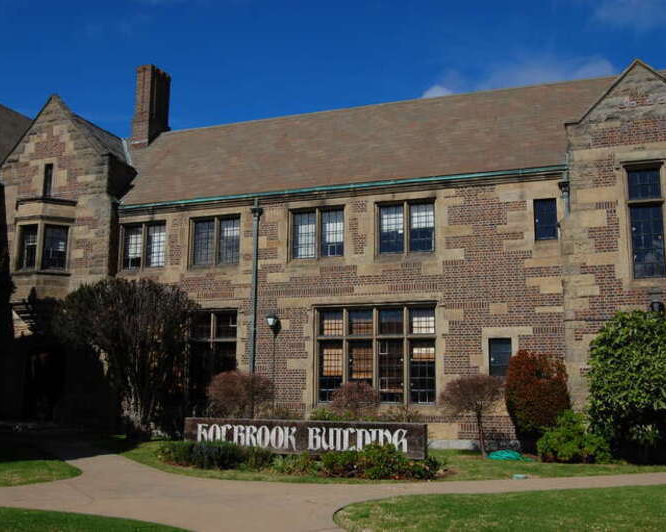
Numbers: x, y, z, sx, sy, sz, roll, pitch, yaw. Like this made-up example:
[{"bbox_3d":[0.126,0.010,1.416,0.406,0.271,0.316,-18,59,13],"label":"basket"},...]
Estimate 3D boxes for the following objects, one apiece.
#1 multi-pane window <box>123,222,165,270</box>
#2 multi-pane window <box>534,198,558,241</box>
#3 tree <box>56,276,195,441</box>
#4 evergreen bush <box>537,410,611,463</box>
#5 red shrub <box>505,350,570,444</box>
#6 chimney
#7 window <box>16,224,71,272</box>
[{"bbox_3d":[-6.218,-0.659,23.977,1.697,1.642,0.200,-3,-11,19],"label":"multi-pane window"},{"bbox_3d":[5.960,-1.302,20.526,0.627,1.188,0.200,-3,-10,19],"label":"multi-pane window"},{"bbox_3d":[-6.404,2.748,22.095,3.800,4.544,3.400,-3,-10,19],"label":"tree"},{"bbox_3d":[5.615,3.950,16.957,1.600,1.098,1.350,-3,-10,19],"label":"evergreen bush"},{"bbox_3d":[5.071,3.381,18.199,1.537,2.551,1.600,-3,-11,19],"label":"red shrub"},{"bbox_3d":[-7.181,-6.092,29.301,0.780,3.400,1.450,-3,-11,19],"label":"chimney"},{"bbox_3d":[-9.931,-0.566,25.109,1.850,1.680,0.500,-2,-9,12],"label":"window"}]

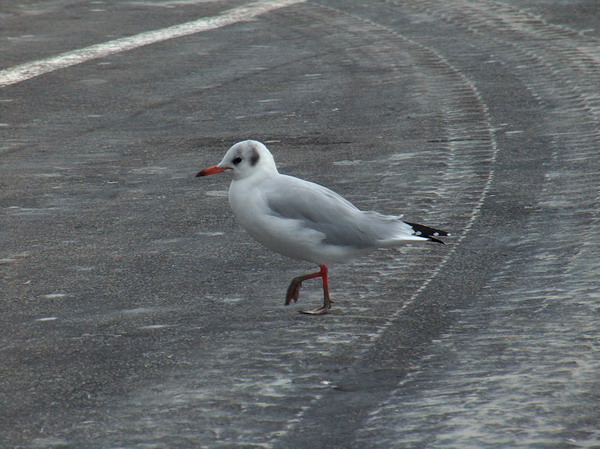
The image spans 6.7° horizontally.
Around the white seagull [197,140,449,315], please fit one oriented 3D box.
[{"bbox_3d":[0.031,0.004,7.100,0.348,0.242,0.120,0,12,0],"label":"white seagull"}]

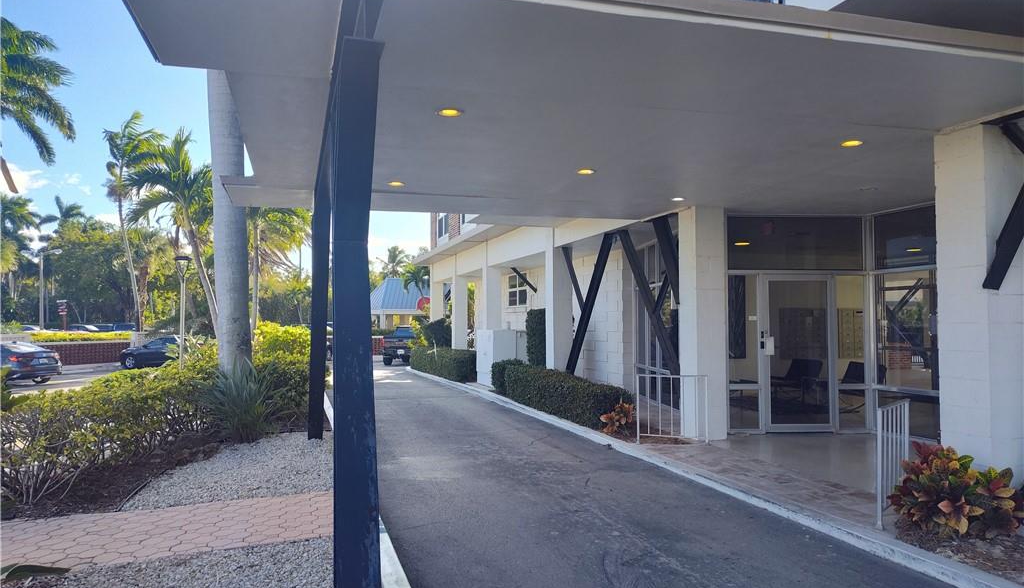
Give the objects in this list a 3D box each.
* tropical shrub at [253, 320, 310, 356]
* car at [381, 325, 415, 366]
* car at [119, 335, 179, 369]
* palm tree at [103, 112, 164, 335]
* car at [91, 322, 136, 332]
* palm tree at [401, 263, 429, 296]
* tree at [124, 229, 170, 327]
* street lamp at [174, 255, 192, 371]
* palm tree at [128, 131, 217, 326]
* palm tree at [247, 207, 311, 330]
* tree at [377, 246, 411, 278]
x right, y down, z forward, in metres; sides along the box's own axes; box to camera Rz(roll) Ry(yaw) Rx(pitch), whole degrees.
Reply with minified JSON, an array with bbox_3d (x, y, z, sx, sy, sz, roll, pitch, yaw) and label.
[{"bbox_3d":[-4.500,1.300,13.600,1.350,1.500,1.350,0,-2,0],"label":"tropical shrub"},{"bbox_3d":[-5.100,2.480,34.200,2.000,1.950,5.700,0,-2,-2],"label":"car"},{"bbox_3d":[-15.500,2.630,31.100,4.700,1.460,1.850,-1,-2,14],"label":"car"},{"bbox_3d":[-20.700,-3.400,38.000,3.400,13.000,3.400,0,-2,0],"label":"palm tree"},{"bbox_3d":[-36.300,3.650,62.000,4.800,1.750,1.950,-1,-2,26],"label":"car"},{"bbox_3d":[-6.200,0.840,45.000,2.600,5.900,2.600,0,-2,0],"label":"palm tree"},{"bbox_3d":[-21.500,-0.200,40.000,3.000,7.400,3.000,0,-2,0],"label":"tree"},{"bbox_3d":[-9.900,0.800,20.500,0.520,4.000,0.520,0,-2,0],"label":"street lamp"},{"bbox_3d":[-11.300,-1.360,23.000,3.600,8.300,3.600,0,-2,0],"label":"palm tree"},{"bbox_3d":[-9.450,-0.550,26.000,3.800,7.300,3.800,0,-2,0],"label":"palm tree"},{"bbox_3d":[-12.500,-0.160,72.000,4.200,9.800,4.200,0,-2,0],"label":"tree"}]

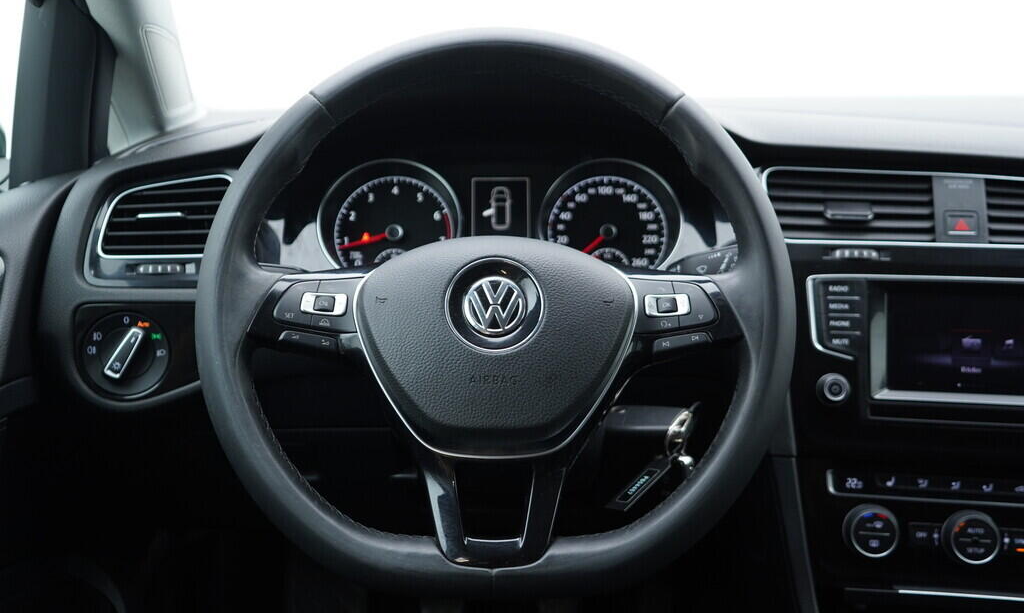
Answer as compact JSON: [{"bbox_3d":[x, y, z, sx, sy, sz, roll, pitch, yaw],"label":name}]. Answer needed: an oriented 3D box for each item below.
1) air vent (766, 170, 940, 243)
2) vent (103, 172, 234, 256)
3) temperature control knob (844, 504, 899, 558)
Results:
[{"bbox_3d":[0.270,-0.081,0.820,0.135,0.056,0.030,2,-5,7],"label":"air vent"},{"bbox_3d":[-0.274,-0.072,0.815,0.107,0.064,0.030,-1,-4,-6],"label":"vent"},{"bbox_3d":[0.276,0.173,0.785,0.041,0.041,0.018,2,0,7],"label":"temperature control knob"}]

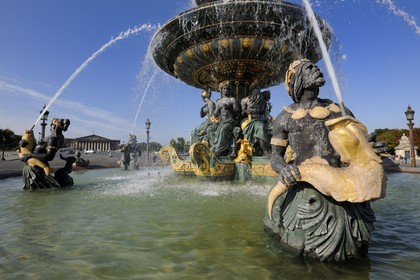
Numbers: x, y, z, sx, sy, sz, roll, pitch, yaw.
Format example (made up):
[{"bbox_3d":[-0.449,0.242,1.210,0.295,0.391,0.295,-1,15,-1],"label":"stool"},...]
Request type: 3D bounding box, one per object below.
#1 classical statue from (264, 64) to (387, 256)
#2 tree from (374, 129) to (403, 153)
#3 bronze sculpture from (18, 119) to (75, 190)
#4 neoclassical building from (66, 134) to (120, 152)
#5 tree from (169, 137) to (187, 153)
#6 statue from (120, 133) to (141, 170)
[{"bbox_3d":[1.420,0.148,3.097,1.380,2.340,1.300,0,-3,7],"label":"classical statue"},{"bbox_3d":[92.683,1.246,115.487,11.000,14.000,11.000,-2,-4,39],"label":"tree"},{"bbox_3d":[-5.083,0.379,7.005,1.450,2.250,1.050,1,-3,-25],"label":"bronze sculpture"},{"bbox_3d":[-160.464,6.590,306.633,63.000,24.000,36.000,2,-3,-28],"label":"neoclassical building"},{"bbox_3d":[-26.120,4.438,178.115,13.500,14.500,12.000,0,-3,-8],"label":"tree"},{"bbox_3d":[-5.060,0.757,14.355,1.150,2.350,1.000,-2,-4,30],"label":"statue"}]

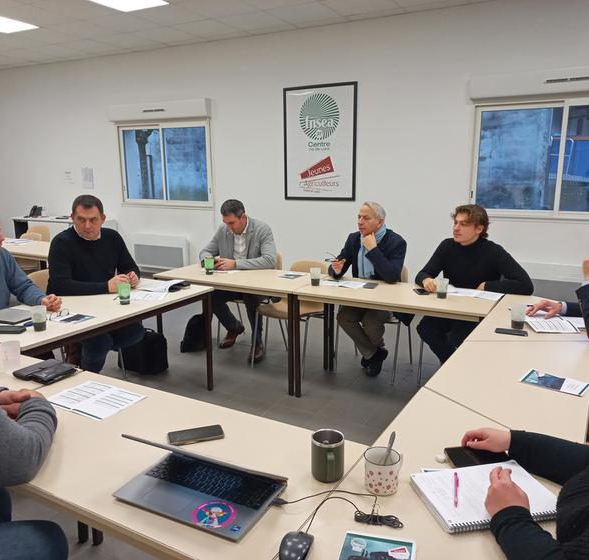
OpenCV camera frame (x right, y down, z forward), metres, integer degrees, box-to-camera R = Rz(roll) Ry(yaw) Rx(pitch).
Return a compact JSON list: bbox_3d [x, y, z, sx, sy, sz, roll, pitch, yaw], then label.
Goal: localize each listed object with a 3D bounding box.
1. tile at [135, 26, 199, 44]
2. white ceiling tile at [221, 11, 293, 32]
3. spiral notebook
[{"bbox_3d":[-1.475,-2.784,6.115,0.600,0.020,0.600,6,13,28],"label":"tile"},{"bbox_3d":[-0.442,-2.699,5.615,0.600,0.020,0.600,6,14,28],"label":"white ceiling tile"},{"bbox_3d":[0.482,0.531,1.349,0.312,0.018,0.225,-3,12,-12],"label":"spiral notebook"}]

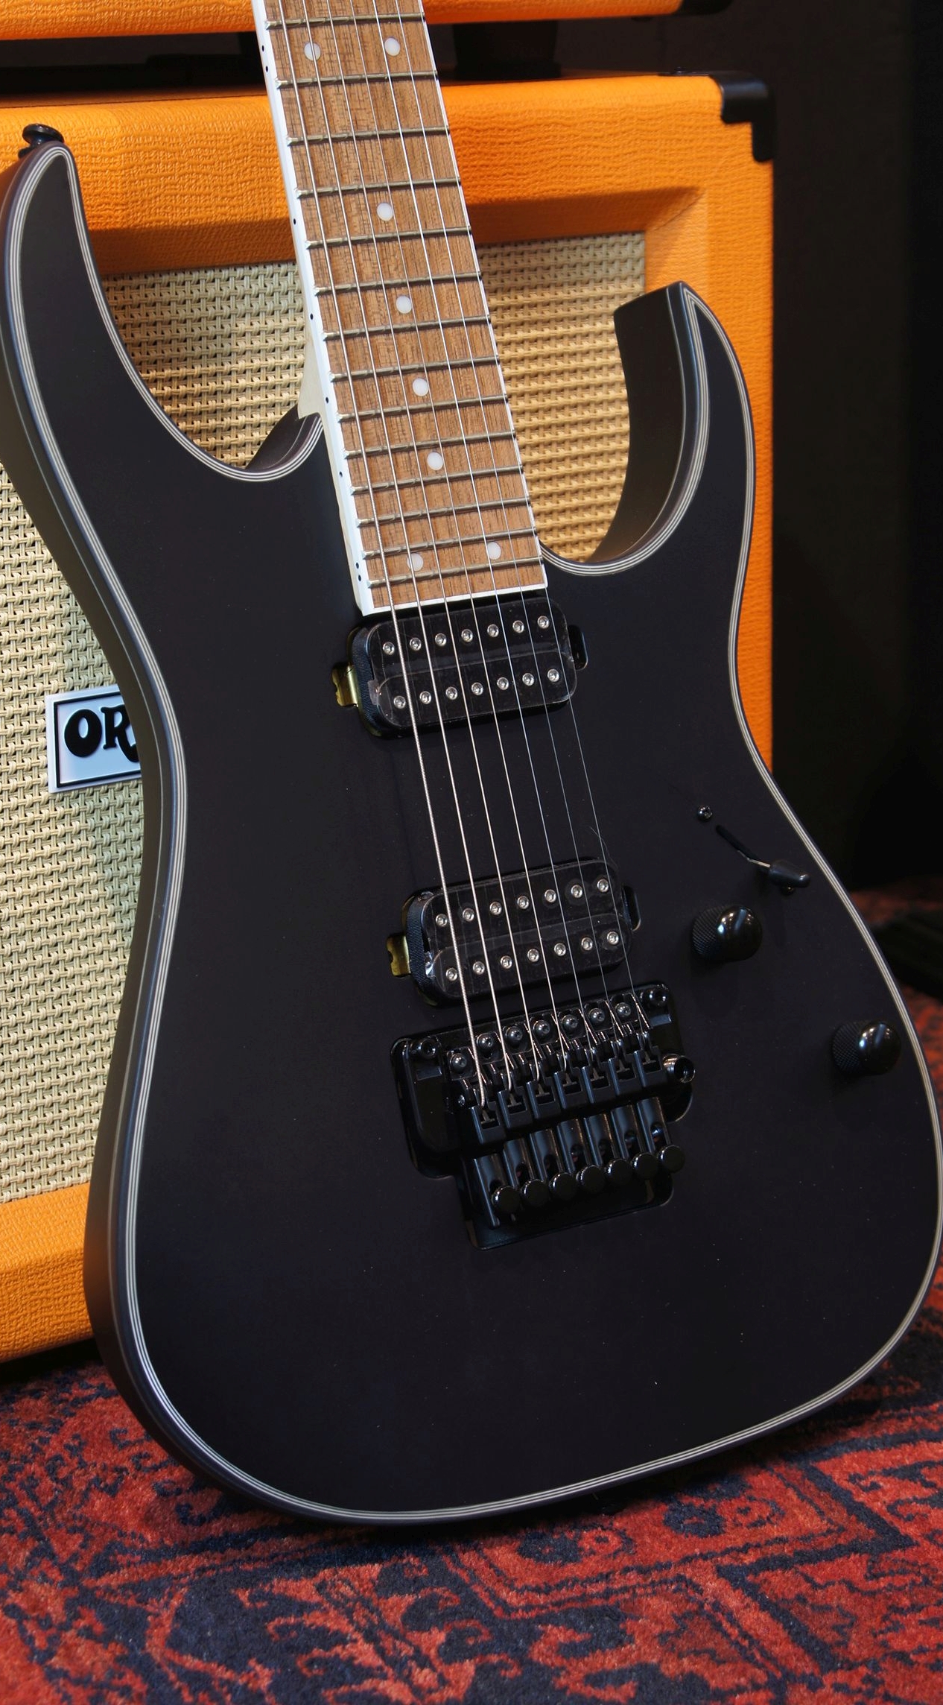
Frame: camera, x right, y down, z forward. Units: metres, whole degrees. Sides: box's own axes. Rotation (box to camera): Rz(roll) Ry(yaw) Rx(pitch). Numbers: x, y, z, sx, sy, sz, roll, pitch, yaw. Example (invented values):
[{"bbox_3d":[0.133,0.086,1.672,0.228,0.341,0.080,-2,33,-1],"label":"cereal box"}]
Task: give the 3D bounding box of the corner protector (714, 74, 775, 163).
[{"bbox_3d":[0.102,-0.292,1.401,0.036,0.037,0.035,-12,18,-35],"label":"corner protector"}]

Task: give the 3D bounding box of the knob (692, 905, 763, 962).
[{"bbox_3d":[0.087,0.027,1.196,0.018,0.018,0.018,-12,1,-33],"label":"knob"}]

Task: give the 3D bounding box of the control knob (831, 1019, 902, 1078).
[{"bbox_3d":[0.138,0.068,1.224,0.019,0.019,0.018,-12,1,-33],"label":"control knob"}]

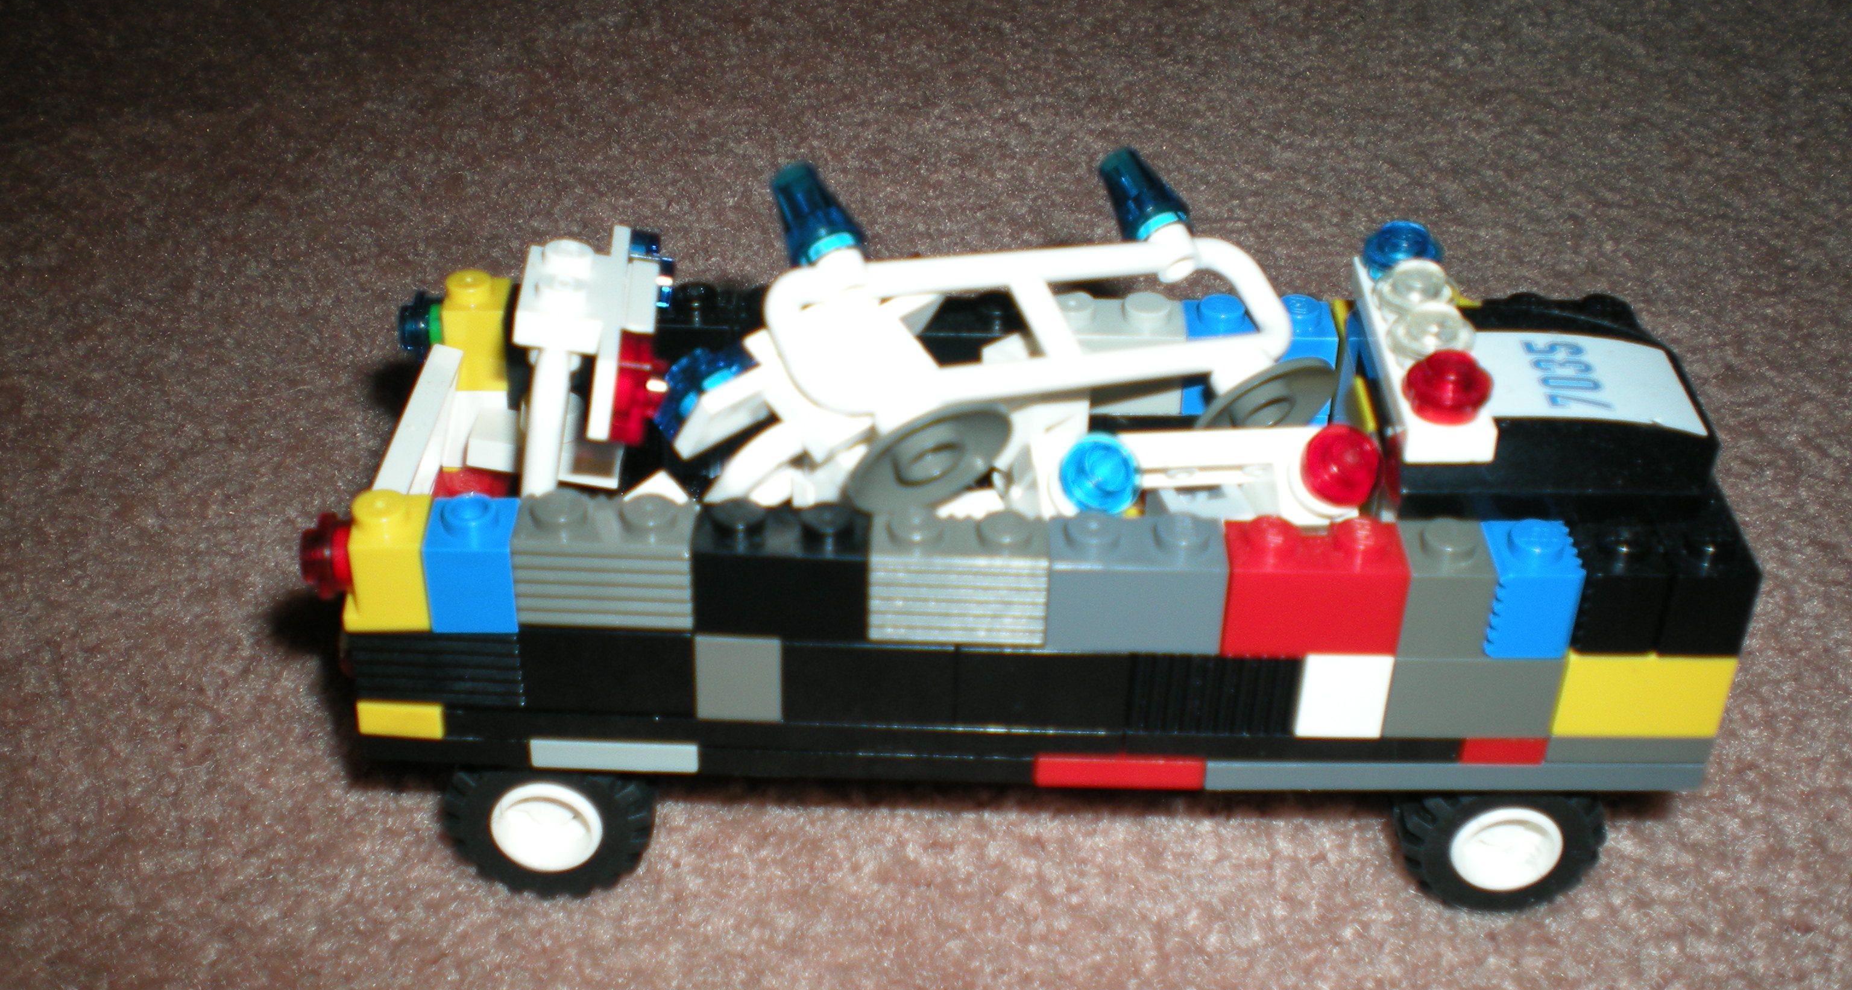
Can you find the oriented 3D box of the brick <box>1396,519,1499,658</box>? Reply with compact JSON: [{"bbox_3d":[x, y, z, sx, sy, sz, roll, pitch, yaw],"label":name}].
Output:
[{"bbox_3d":[0.047,0.008,0.186,0.008,0.011,0.008,1,35,0],"label":"brick"}]

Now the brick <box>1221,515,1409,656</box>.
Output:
[{"bbox_3d":[0.035,0.008,0.186,0.016,0.011,0.008,1,35,0],"label":"brick"}]

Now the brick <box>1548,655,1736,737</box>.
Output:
[{"bbox_3d":[0.067,0.016,0.192,0.016,0.011,0.008,1,35,0],"label":"brick"}]

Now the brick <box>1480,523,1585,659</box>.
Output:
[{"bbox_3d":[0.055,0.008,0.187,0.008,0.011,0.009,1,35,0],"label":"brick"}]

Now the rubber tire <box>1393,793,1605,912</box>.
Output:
[{"bbox_3d":[0.058,0.032,0.208,0.021,0.021,0.012,1,35,0],"label":"rubber tire"}]

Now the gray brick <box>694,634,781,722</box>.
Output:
[{"bbox_3d":[-0.017,0.015,0.191,0.008,0.010,0.008,1,35,0],"label":"gray brick"}]

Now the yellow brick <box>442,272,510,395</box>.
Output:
[{"bbox_3d":[-0.048,-0.018,0.218,0.008,0.011,0.008,1,35,0],"label":"yellow brick"}]

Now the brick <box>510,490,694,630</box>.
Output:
[{"bbox_3d":[-0.029,0.006,0.186,0.016,0.011,0.008,1,35,0],"label":"brick"}]

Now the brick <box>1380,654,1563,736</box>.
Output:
[{"bbox_3d":[0.051,0.016,0.192,0.016,0.010,0.008,1,35,0],"label":"brick"}]

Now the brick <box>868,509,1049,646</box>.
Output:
[{"bbox_3d":[0.003,0.007,0.186,0.016,0.011,0.008,1,35,0],"label":"brick"}]

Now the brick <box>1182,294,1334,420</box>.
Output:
[{"bbox_3d":[0.035,-0.015,0.219,0.016,0.011,0.008,1,35,0],"label":"brick"}]

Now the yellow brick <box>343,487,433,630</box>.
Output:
[{"bbox_3d":[-0.049,0.006,0.185,0.008,0.011,0.008,1,35,0],"label":"yellow brick"}]

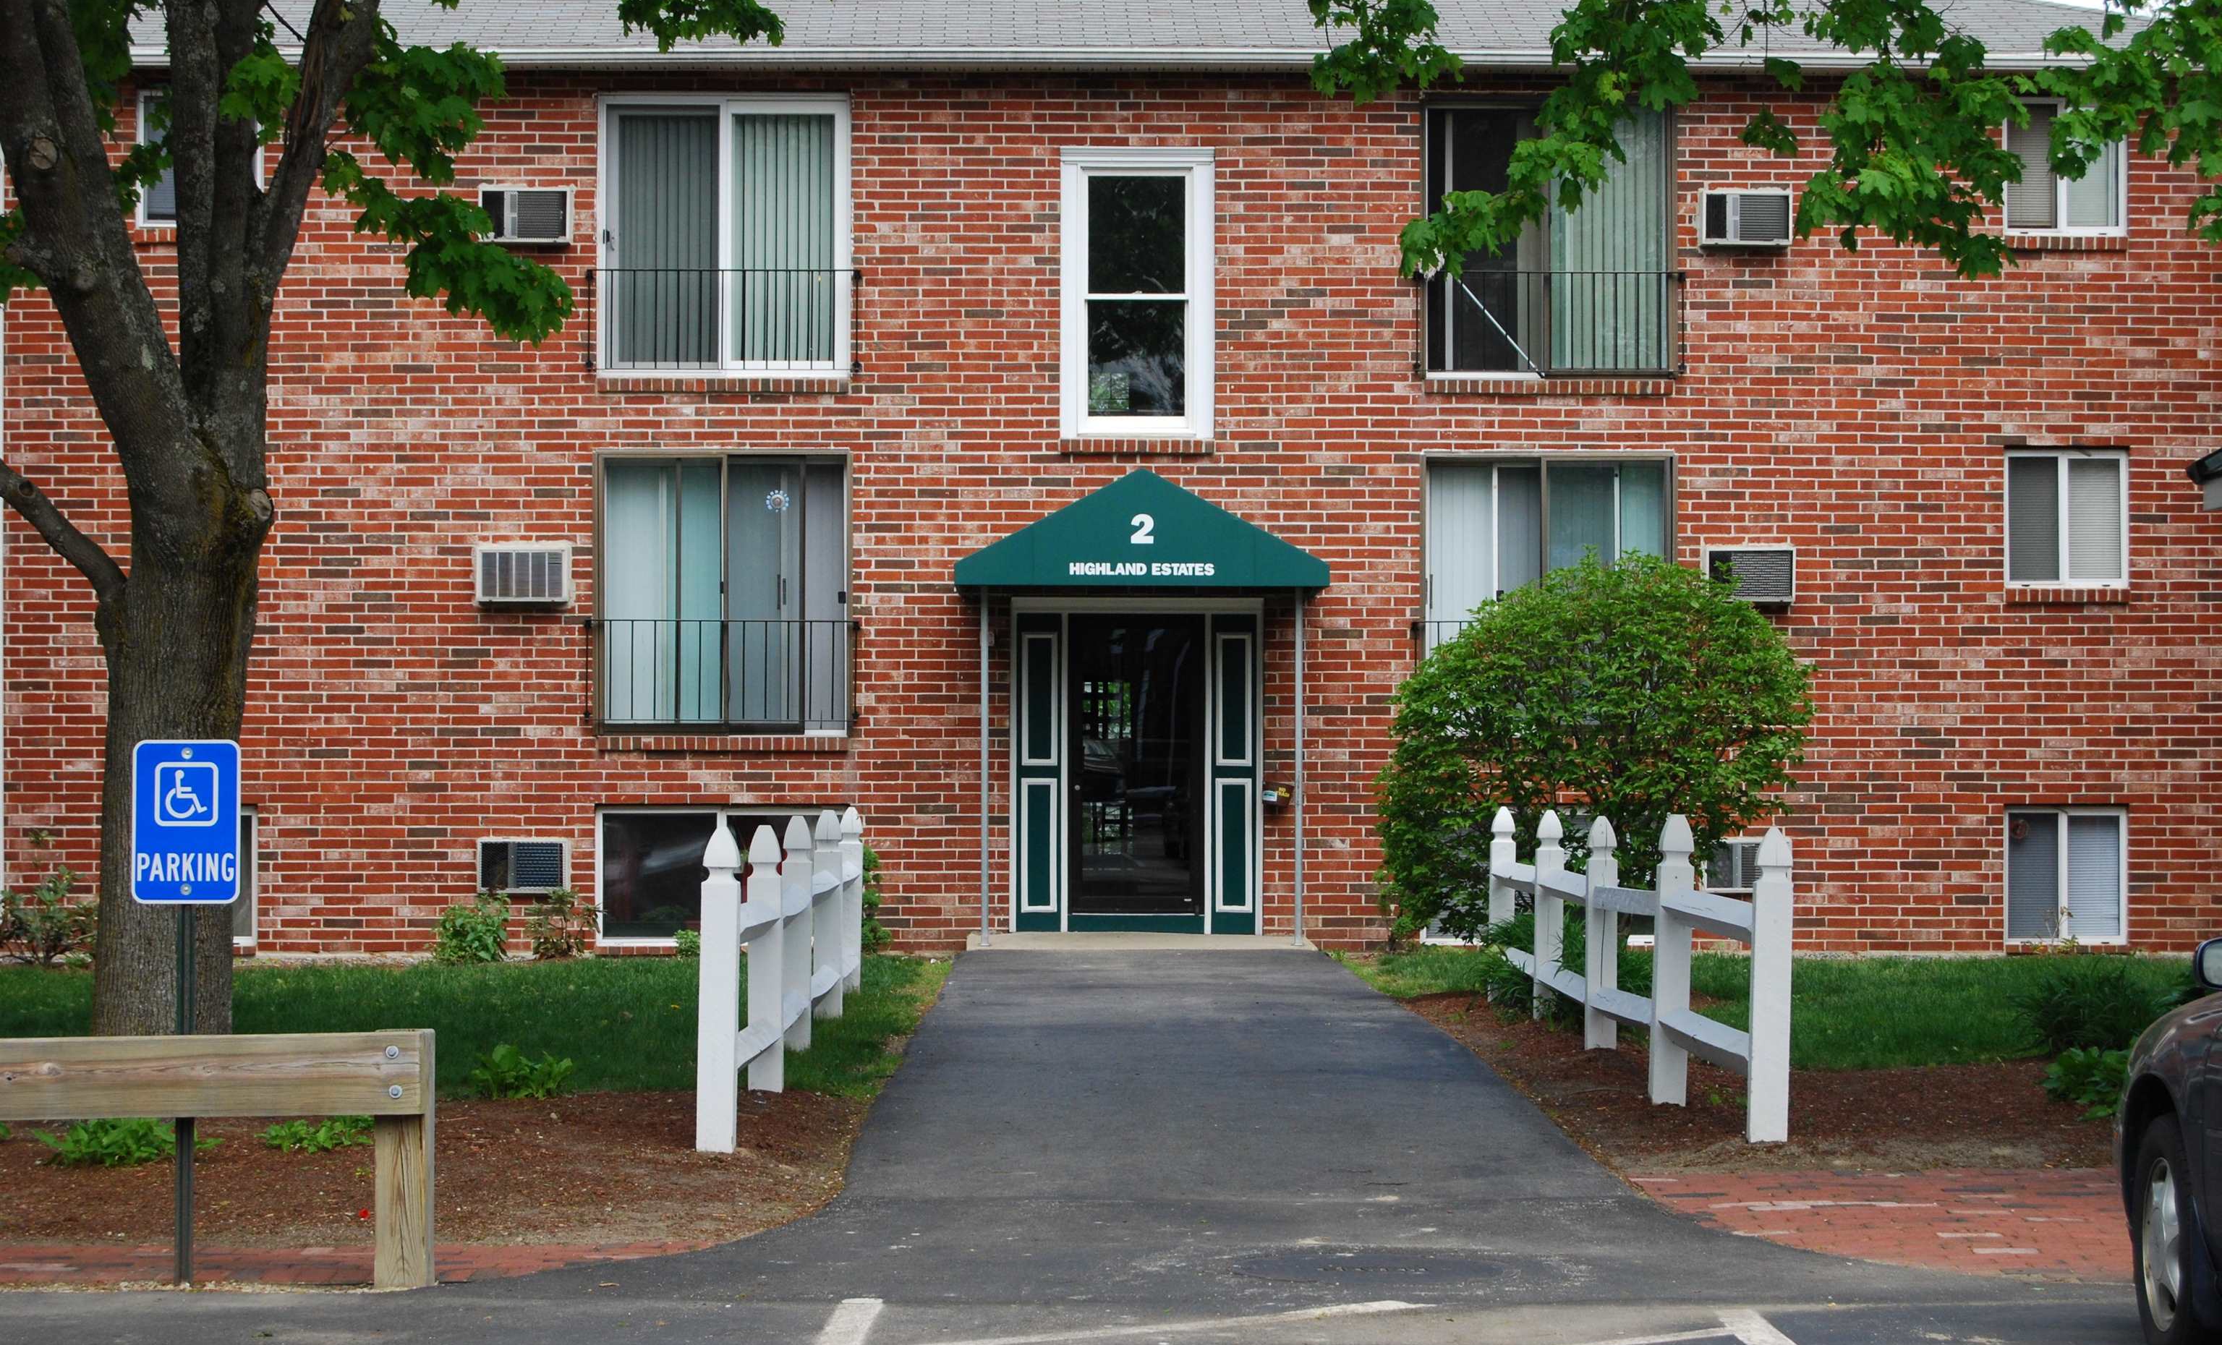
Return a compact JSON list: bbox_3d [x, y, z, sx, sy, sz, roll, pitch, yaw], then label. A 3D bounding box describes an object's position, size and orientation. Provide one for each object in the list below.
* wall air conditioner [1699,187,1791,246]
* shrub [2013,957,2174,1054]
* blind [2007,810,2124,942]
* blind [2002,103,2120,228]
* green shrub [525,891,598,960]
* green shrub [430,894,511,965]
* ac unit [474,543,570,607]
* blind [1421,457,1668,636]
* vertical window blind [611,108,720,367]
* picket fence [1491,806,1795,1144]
[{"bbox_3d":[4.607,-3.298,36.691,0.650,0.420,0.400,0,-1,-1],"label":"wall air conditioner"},{"bbox_3d":[4.887,1.657,25.200,0.750,0.470,0.700,0,-2,-1],"label":"shrub"},{"bbox_3d":[6.933,1.474,36.794,0.840,0.950,0.060,0,-1,-1],"label":"blind"},{"bbox_3d":[6.868,-3.632,36.540,0.840,0.916,0.050,0,-2,-1],"label":"blind"},{"bbox_3d":[-3.915,1.799,36.100,0.520,0.510,0.450,0,-1,0],"label":"green shrub"},{"bbox_3d":[-4.545,1.828,35.950,0.580,0.510,0.500,0,-1,0],"label":"green shrub"},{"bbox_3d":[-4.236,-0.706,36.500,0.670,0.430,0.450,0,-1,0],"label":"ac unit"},{"bbox_3d":[3.154,-0.564,36.600,1.780,1.920,0.090,0,-1,0],"label":"blind"},{"bbox_3d":[-3.218,-3.135,36.620,0.790,1.880,0.090,0,-1,0],"label":"vertical window blind"},{"bbox_3d":[2.378,1.276,24.174,0.180,1.300,10.200,0,-2,-1],"label":"picket fence"}]

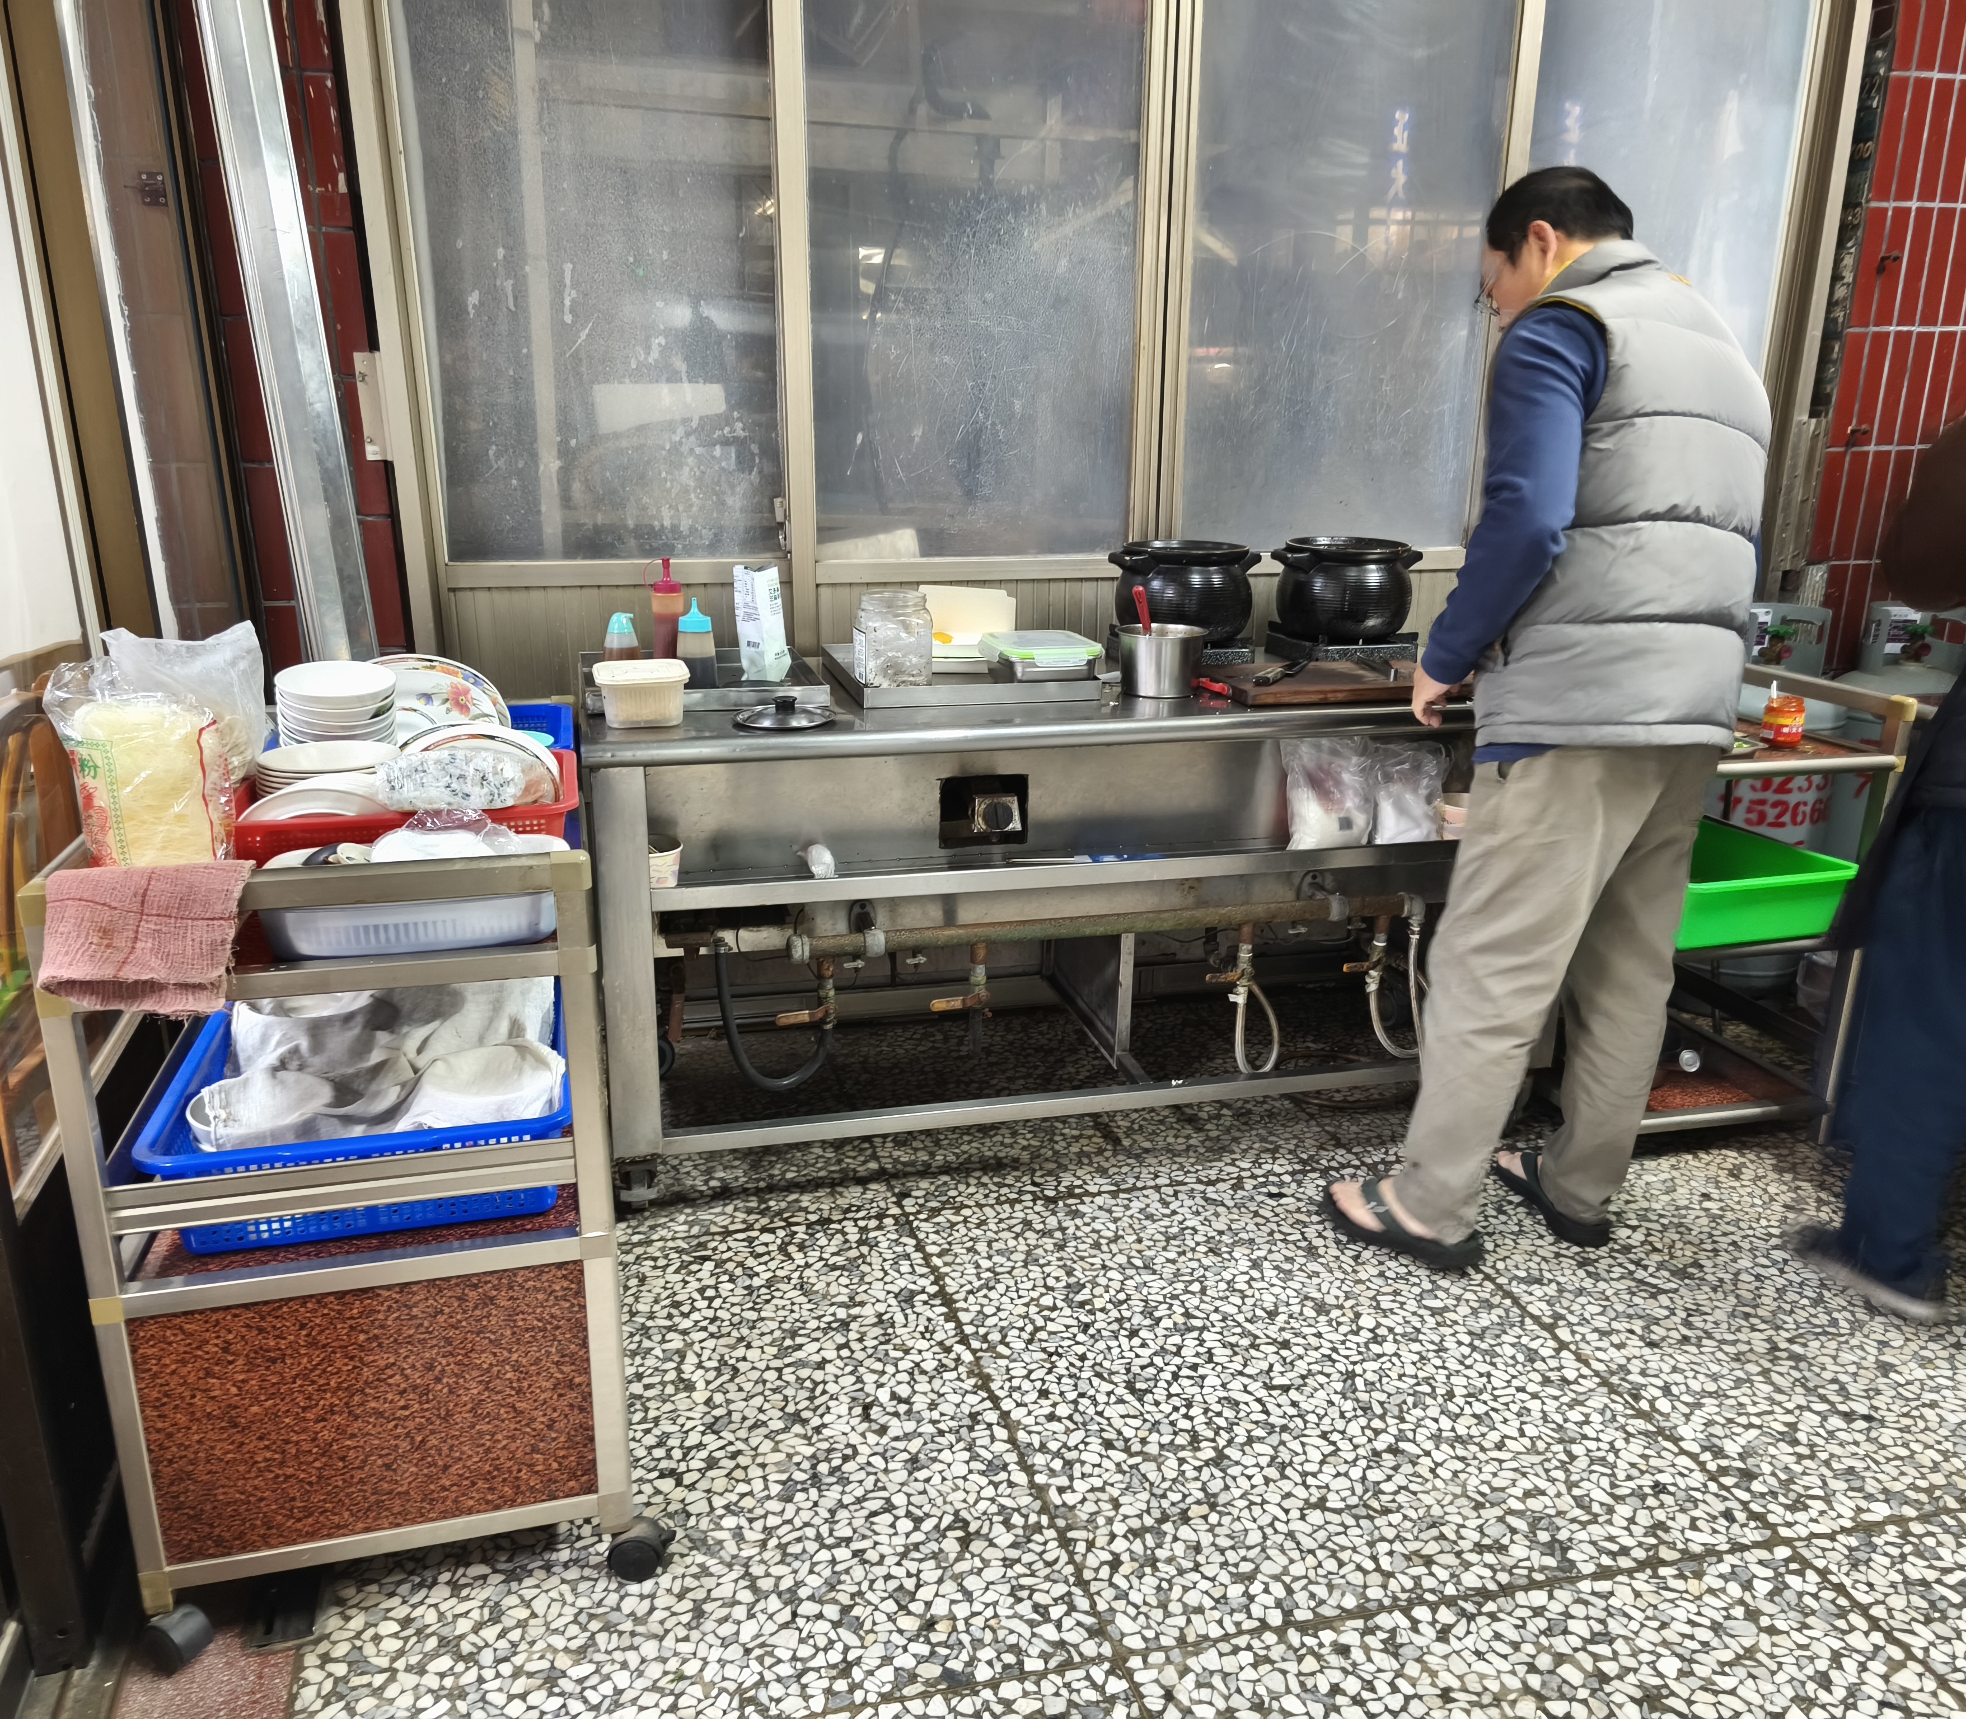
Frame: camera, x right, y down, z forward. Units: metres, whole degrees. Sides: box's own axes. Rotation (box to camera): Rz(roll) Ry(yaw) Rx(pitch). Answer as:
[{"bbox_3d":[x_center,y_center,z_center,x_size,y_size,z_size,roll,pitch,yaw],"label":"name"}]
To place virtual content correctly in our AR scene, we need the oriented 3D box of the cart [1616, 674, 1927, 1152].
[{"bbox_3d":[1.246,0.045,2.927,0.470,0.835,0.670,-4,18,-13],"label":"cart"}]

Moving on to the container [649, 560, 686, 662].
[{"bbox_3d":[-0.550,-0.417,2.668,0.059,0.214,0.059,-4,18,-14],"label":"container"}]

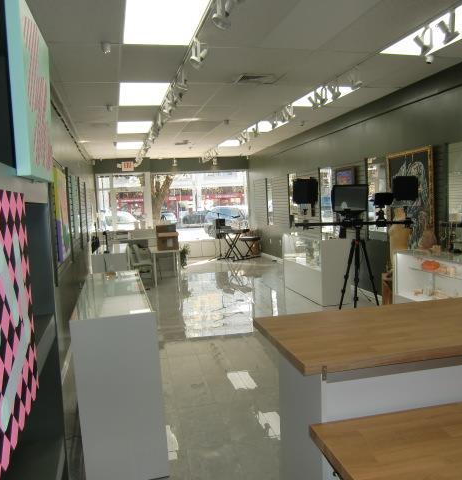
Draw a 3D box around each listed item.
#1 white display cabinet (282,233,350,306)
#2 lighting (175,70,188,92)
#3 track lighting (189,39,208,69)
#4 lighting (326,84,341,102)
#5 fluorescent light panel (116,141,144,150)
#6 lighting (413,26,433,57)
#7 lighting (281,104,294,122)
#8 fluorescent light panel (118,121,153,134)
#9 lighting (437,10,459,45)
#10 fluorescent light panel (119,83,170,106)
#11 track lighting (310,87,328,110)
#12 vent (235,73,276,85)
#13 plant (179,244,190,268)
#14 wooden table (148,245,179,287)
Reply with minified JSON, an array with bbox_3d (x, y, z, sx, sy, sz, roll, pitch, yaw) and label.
[{"bbox_3d":[1.395,0.433,7.386,0.470,0.970,1.700,-3,5,-12],"label":"white display cabinet"},{"bbox_3d":[-0.482,-1.601,4.417,0.160,0.240,0.130,-3,5,-4],"label":"lighting"},{"bbox_3d":[-0.257,-1.538,3.637,0.160,0.250,0.130,-3,5,-4],"label":"track lighting"},{"bbox_3d":[1.217,-1.746,5.270,0.170,0.220,0.140,-4,5,-15],"label":"lighting"},{"bbox_3d":[-2.402,-2.239,10.500,0.610,0.050,1.220,-4,5,-15],"label":"fluorescent light panel"},{"bbox_3d":[1.564,-1.615,3.579,0.180,0.250,0.130,-3,5,-2],"label":"lighting"},{"bbox_3d":[0.819,-1.839,6.522,0.180,0.250,0.140,-3,5,-4],"label":"lighting"},{"bbox_3d":[-1.741,-2.033,7.999,0.600,0.060,1.200,-4,5,-14],"label":"fluorescent light panel"},{"bbox_3d":[1.633,-1.595,3.318,0.180,0.250,0.130,-3,5,-2],"label":"lighting"},{"bbox_3d":[-1.149,-1.902,5.809,0.610,0.050,1.220,-4,5,-15],"label":"fluorescent light panel"},{"bbox_3d":[1.108,-1.792,5.620,0.180,0.270,0.150,-4,5,-15],"label":"track lighting"},{"bbox_3d":[0.310,-1.853,5.114,0.490,0.060,0.450,-4,5,-14],"label":"vent"},{"bbox_3d":[-1.208,0.401,11.223,0.300,0.620,0.300,-4,5,-15],"label":"plant"},{"bbox_3d":[-1.480,0.571,9.741,0.580,0.720,1.200,-4,5,-14],"label":"wooden table"}]

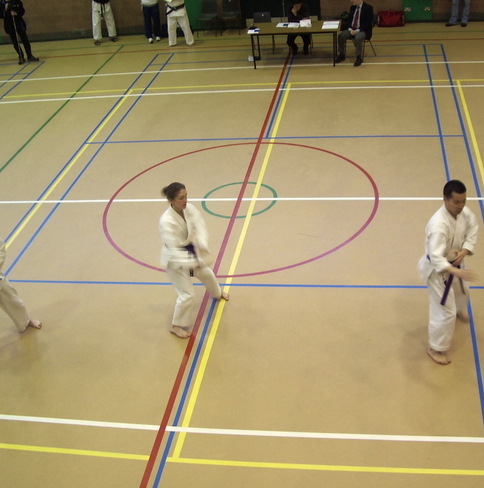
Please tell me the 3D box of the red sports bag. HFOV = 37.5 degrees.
[{"bbox_3d":[3.316,-5.025,15.873,0.600,0.290,0.300,0,33,11],"label":"red sports bag"}]

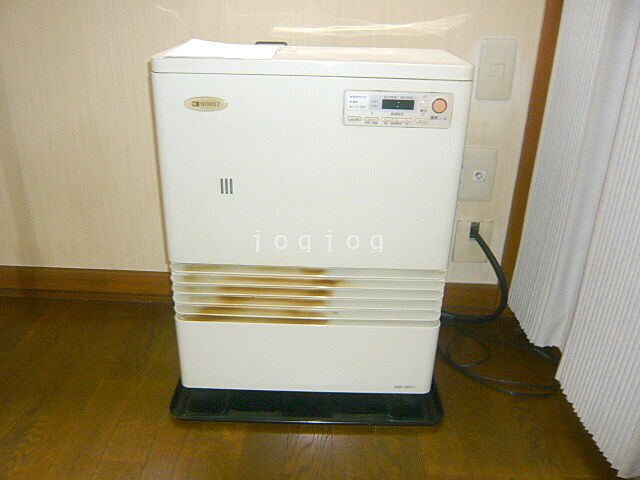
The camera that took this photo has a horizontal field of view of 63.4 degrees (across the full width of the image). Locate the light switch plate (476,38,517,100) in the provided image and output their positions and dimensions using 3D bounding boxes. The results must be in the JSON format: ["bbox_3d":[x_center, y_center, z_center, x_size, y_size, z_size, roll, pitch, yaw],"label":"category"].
[{"bbox_3d":[0.362,-0.346,1.053,0.070,0.120,0.009,2,23,2],"label":"light switch plate"}]

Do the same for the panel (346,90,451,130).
[{"bbox_3d":[0.115,-0.191,0.762,0.160,0.051,0.008,1,23,0],"label":"panel"}]

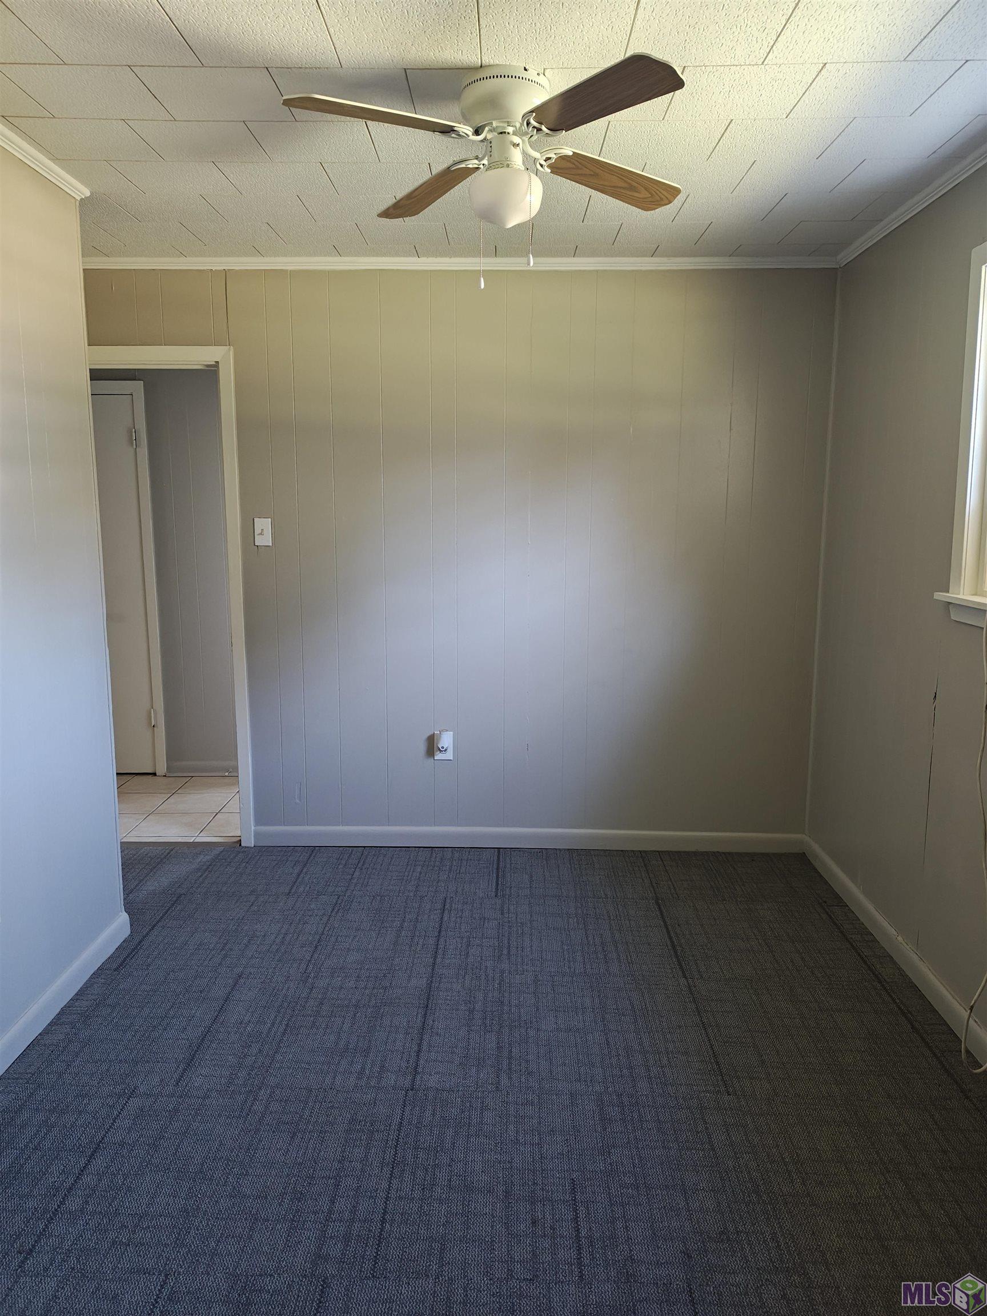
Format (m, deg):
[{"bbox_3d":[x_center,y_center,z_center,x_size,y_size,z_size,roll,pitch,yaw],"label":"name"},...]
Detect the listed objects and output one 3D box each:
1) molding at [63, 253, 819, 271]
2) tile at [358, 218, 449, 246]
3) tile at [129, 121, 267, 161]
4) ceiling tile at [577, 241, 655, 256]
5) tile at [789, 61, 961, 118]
[{"bbox_3d":[-0.174,-1.569,3.767,3.079,0.048,0.048,0,10,1],"label":"molding"},{"bbox_3d":[-0.317,-1.531,3.422,0.305,0.015,0.305,0,10,1],"label":"tile"},{"bbox_3d":[-0.774,-1.374,2.526,0.305,0.018,0.305,0,10,1],"label":"tile"},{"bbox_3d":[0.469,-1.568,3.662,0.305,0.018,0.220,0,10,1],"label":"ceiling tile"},{"bbox_3d":[0.878,-1.321,2.203,0.305,0.015,0.305,0,10,1],"label":"tile"}]

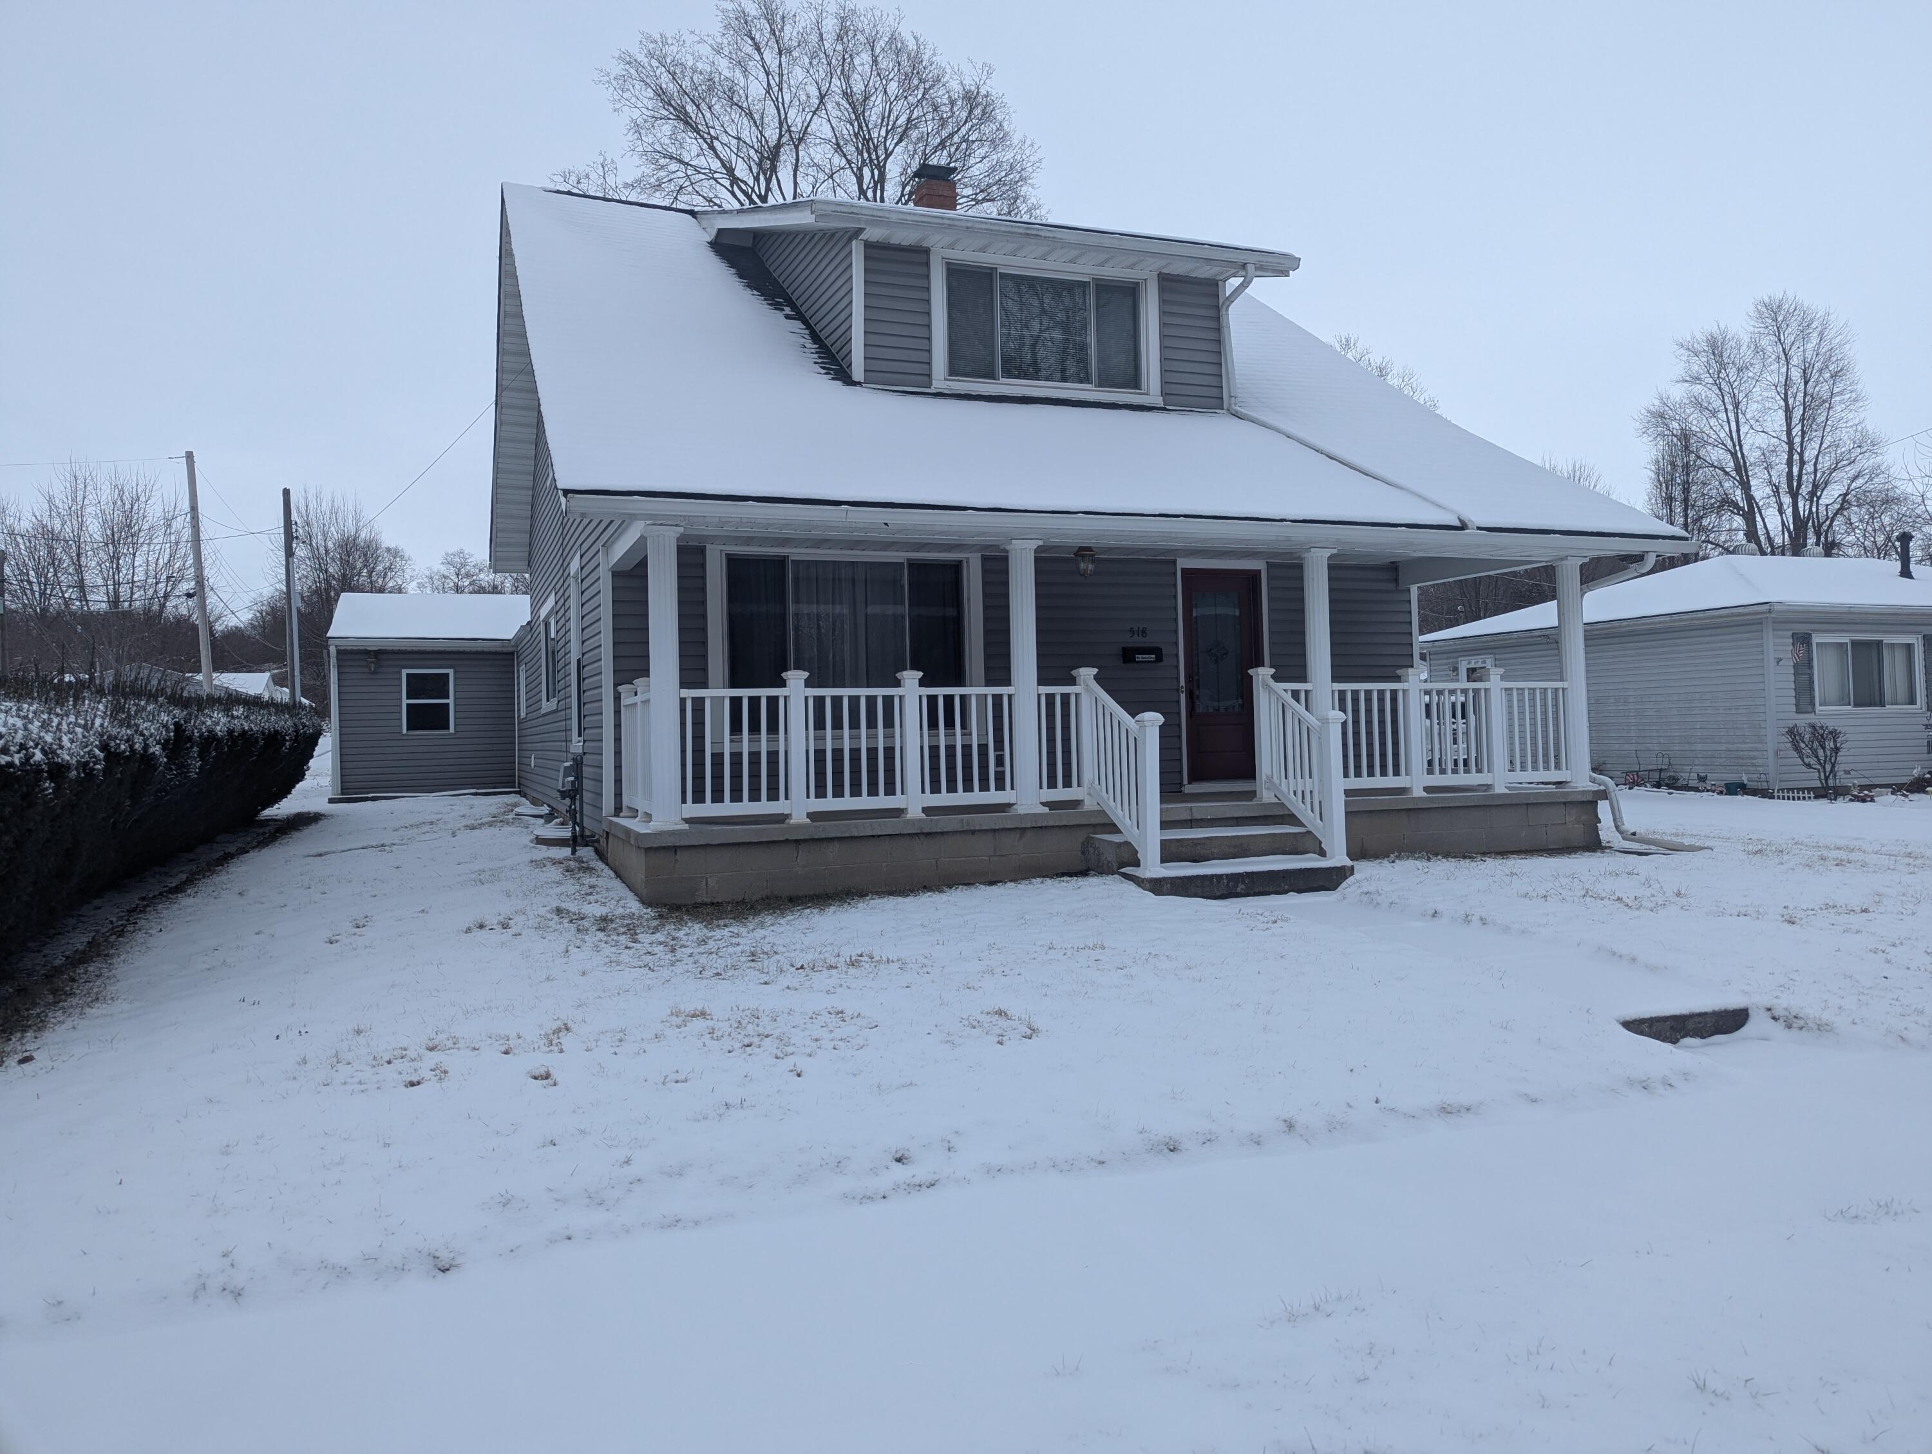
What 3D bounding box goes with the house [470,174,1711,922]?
[{"bbox_3d":[-0.376,-2.576,15.987,9.535,7.608,13.328,-1,0,-21],"label":"house"}]

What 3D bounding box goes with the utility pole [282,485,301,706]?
[{"bbox_3d":[-20.087,-2.641,40.009,0.300,8.955,0.300,-2,0,-21],"label":"utility pole"}]

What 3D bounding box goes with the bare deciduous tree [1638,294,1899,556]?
[{"bbox_3d":[30.094,-7.691,49.959,8.600,16.931,8.300,-1,0,-21],"label":"bare deciduous tree"}]

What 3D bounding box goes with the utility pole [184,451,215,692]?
[{"bbox_3d":[-19.898,-2.704,35.075,0.270,9.041,0.270,-5,1,-21],"label":"utility pole"}]

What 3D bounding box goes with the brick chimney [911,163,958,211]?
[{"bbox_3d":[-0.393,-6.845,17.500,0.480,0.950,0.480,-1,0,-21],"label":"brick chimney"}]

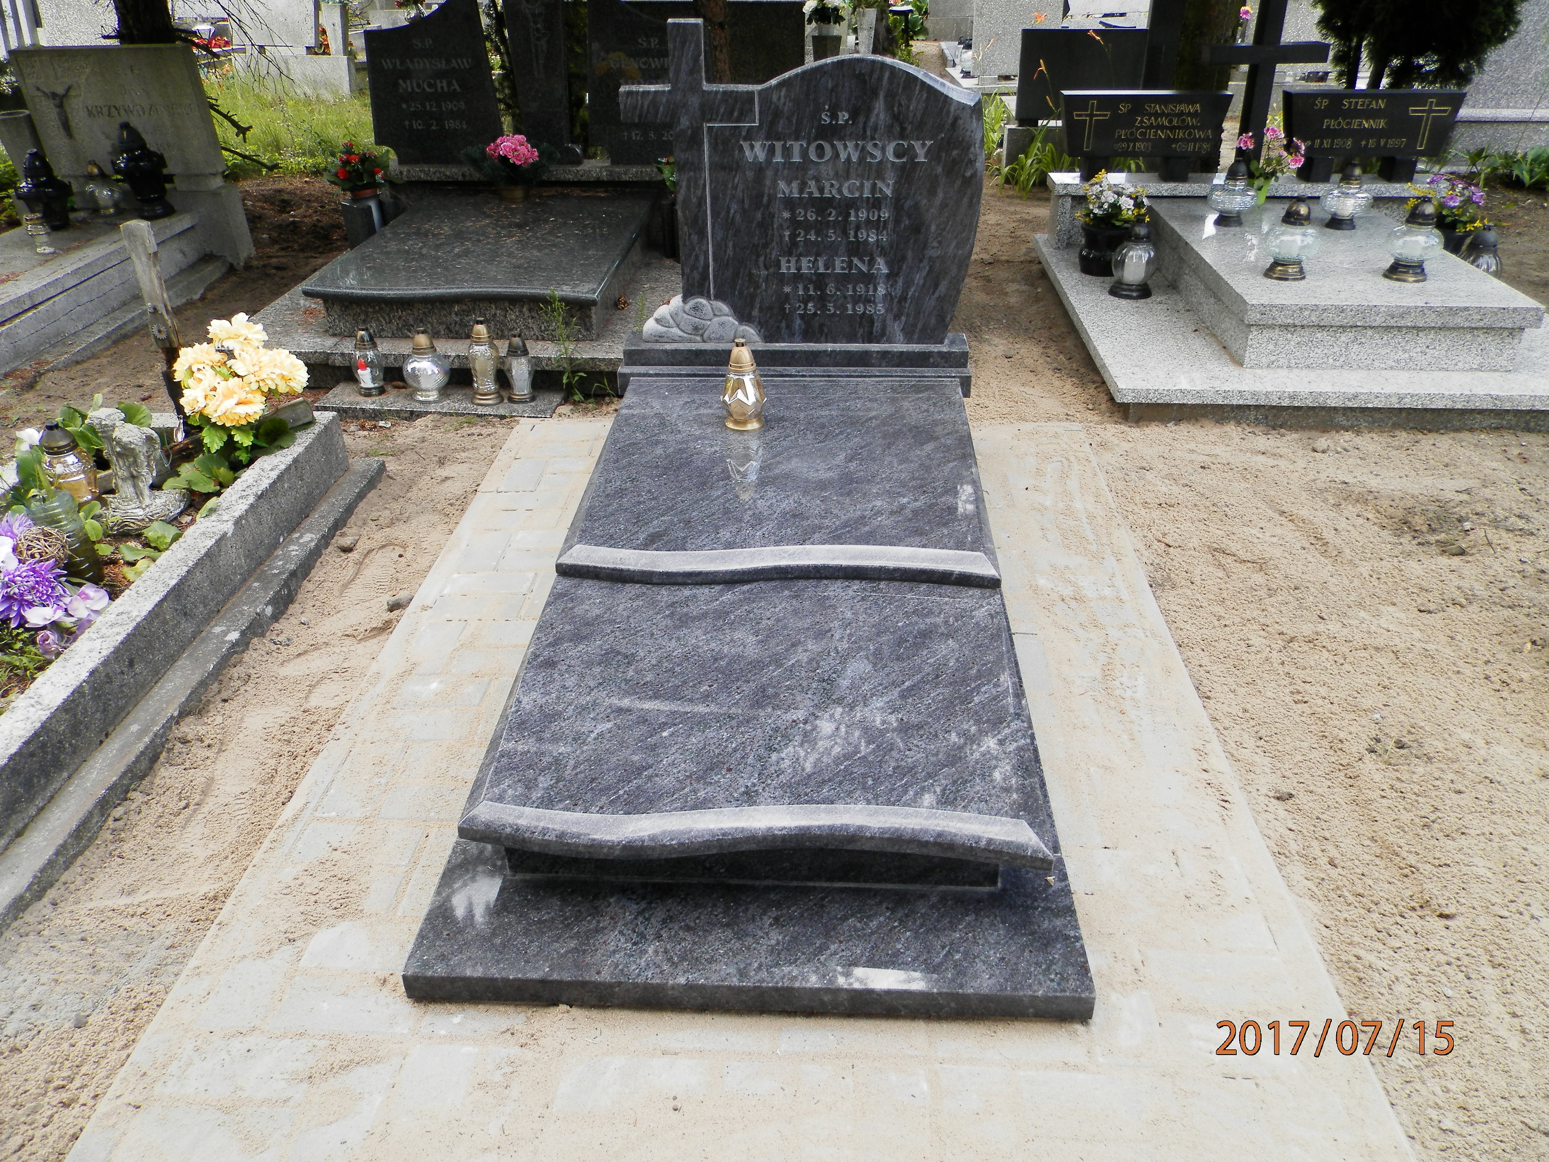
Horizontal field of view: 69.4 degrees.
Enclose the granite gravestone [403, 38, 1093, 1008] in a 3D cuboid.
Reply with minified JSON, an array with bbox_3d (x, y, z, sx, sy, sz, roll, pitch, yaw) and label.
[{"bbox_3d":[-0.001,-0.377,2.113,0.950,1.076,1.966,1,31,3],"label":"granite gravestone"}]

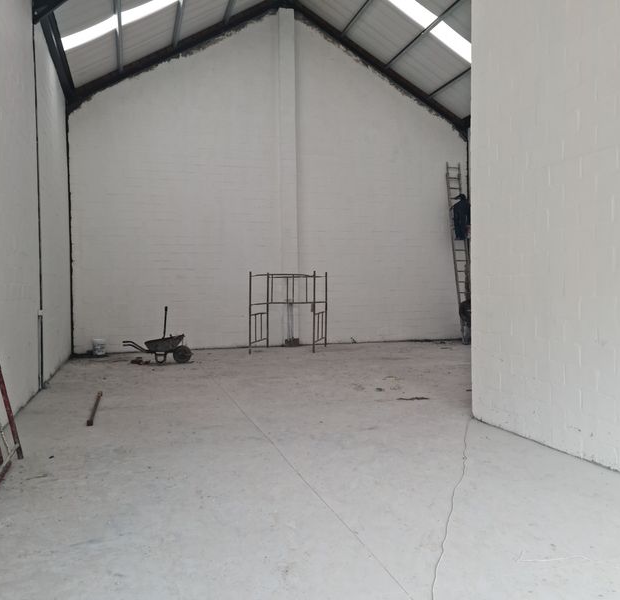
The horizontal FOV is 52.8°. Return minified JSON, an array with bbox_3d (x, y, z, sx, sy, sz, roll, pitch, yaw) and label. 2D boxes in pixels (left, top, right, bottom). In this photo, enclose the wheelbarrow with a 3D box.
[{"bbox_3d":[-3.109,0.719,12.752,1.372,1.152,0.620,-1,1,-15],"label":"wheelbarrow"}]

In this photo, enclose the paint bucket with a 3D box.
[{"bbox_3d":[-4.889,1.102,14.492,0.300,0.365,0.300,-1,1,-15],"label":"paint bucket"}]

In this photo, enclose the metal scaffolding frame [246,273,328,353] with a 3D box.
[{"bbox_3d":[-0.499,0.276,15.002,1.530,1.880,1.540,-1,1,11],"label":"metal scaffolding frame"}]

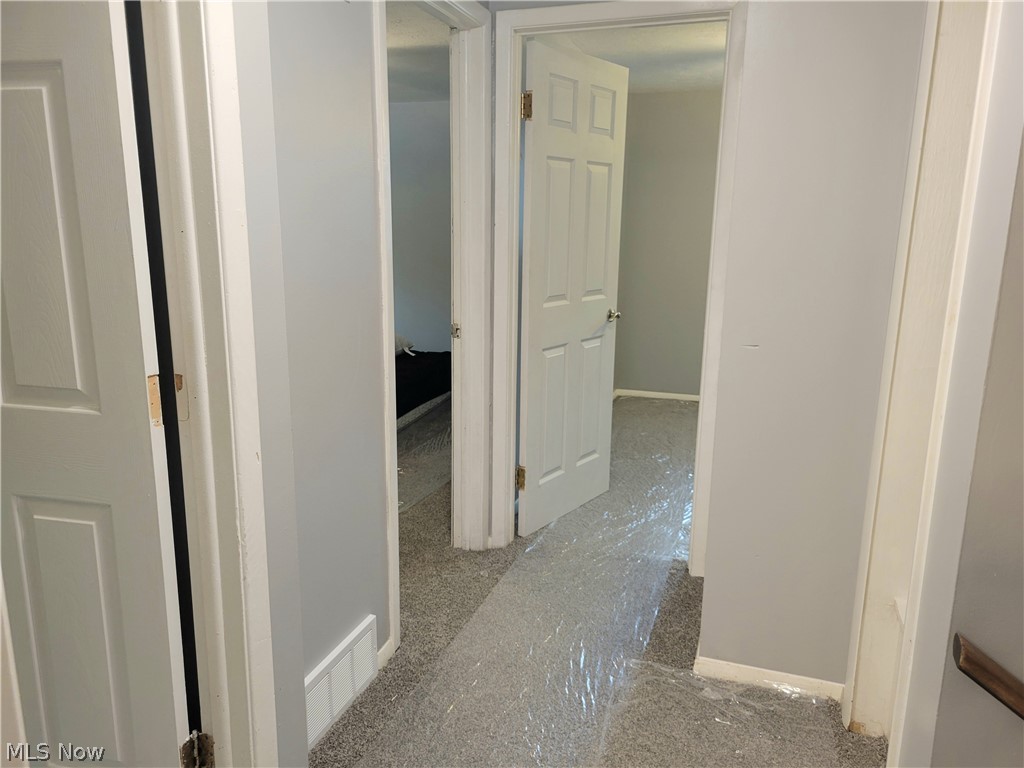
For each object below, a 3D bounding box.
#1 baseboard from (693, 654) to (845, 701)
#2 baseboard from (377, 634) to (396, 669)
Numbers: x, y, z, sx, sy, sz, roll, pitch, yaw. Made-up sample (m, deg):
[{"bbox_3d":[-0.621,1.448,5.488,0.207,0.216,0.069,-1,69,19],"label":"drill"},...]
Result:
[{"bbox_3d":[0.765,0.882,2.311,0.422,0.058,0.014,5,13,19],"label":"baseboard"},{"bbox_3d":[-0.400,0.847,2.407,0.014,0.058,0.105,5,13,19],"label":"baseboard"}]

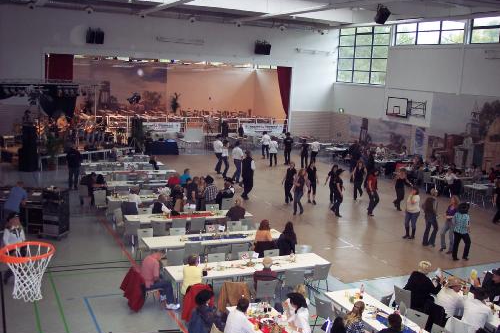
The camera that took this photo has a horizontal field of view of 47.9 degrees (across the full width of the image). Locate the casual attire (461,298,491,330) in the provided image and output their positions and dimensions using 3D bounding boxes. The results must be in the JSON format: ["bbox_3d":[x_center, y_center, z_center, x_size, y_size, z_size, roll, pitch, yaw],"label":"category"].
[{"bbox_3d":[4.069,2.647,10.240,0.500,0.630,0.580,-1,10,-25],"label":"casual attire"}]

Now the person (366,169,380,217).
[{"bbox_3d":[4.493,0.934,20.317,0.480,1.680,0.500,10,12,36],"label":"person"}]

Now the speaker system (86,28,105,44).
[{"bbox_3d":[-8.393,-7.073,30.602,1.000,0.850,0.550,-1,10,-25],"label":"speaker system"}]

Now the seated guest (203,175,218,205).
[{"bbox_3d":[-1.341,1.075,18.692,0.500,1.350,0.700,-2,11,-29],"label":"seated guest"}]

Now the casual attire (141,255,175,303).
[{"bbox_3d":[-1.790,2.295,11.384,0.780,1.120,0.500,-1,10,-25],"label":"casual attire"}]

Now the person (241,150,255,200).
[{"bbox_3d":[-0.057,0.375,22.042,0.560,1.880,0.420,-4,12,-36],"label":"person"}]

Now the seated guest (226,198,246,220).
[{"bbox_3d":[-0.356,1.550,16.024,0.500,1.280,0.700,-3,11,-31],"label":"seated guest"}]

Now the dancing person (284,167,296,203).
[{"bbox_3d":[1.553,0.618,21.867,0.520,1.630,0.430,5,10,11],"label":"dancing person"}]

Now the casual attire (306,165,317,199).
[{"bbox_3d":[2.493,0.640,21.935,0.460,1.360,0.340,1,10,-11],"label":"casual attire"}]

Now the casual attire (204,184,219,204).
[{"bbox_3d":[-1.314,0.922,19.227,0.500,0.660,0.360,0,10,-18],"label":"casual attire"}]

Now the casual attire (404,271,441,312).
[{"bbox_3d":[3.458,2.485,11.291,0.620,0.800,0.550,-2,11,-26],"label":"casual attire"}]

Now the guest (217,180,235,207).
[{"bbox_3d":[-0.822,1.106,18.523,0.700,1.300,0.500,-1,10,-25],"label":"guest"}]

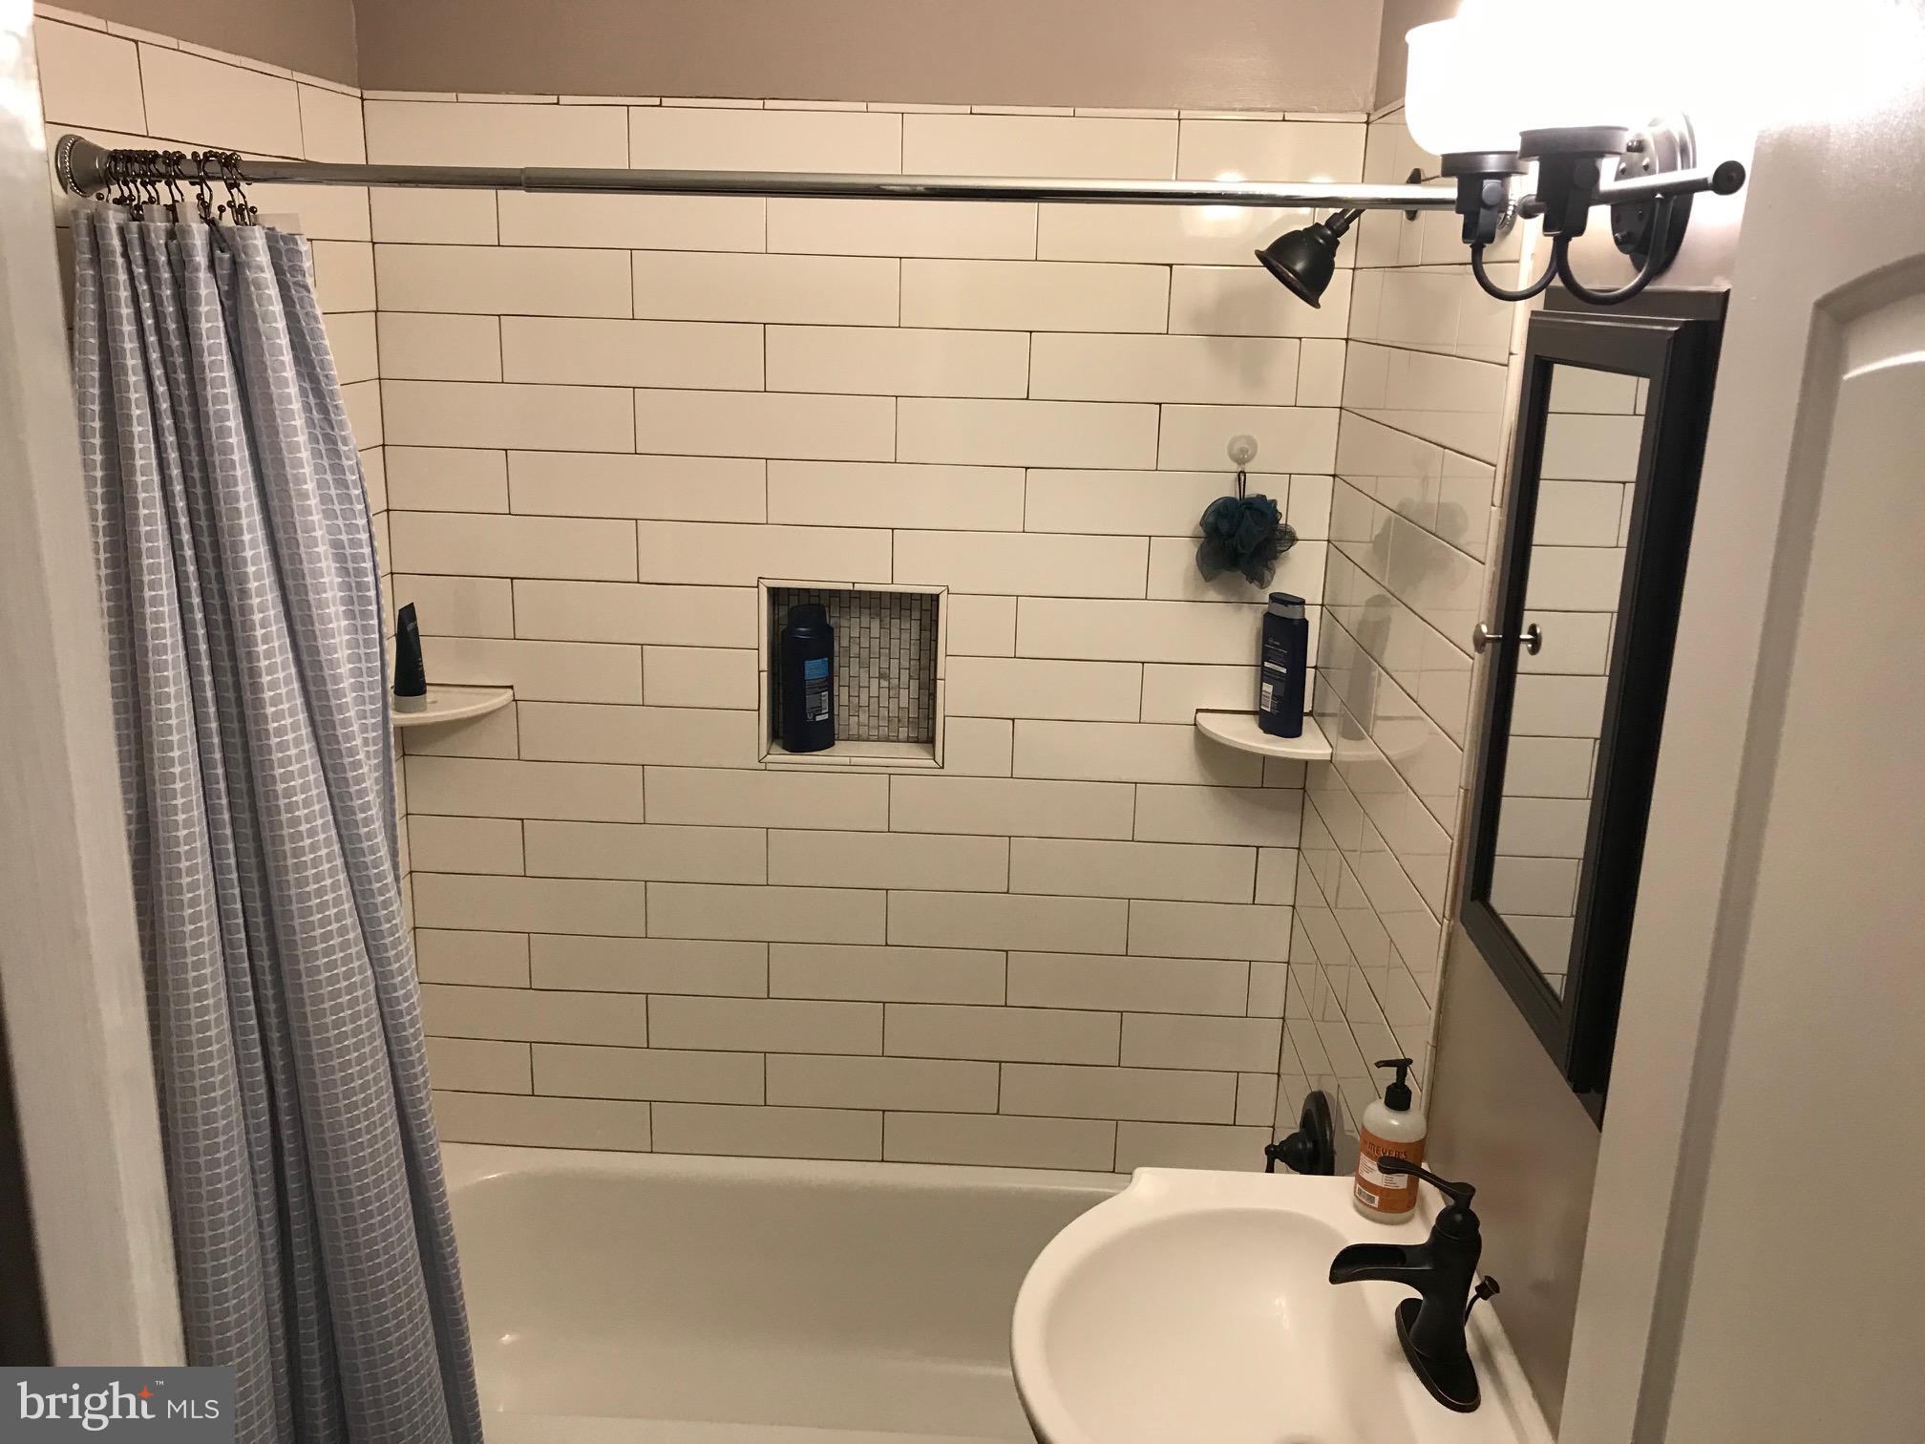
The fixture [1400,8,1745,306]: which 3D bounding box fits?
[{"bbox_3d":[0.470,-0.446,1.242,0.195,0.217,0.410,2,15,1],"label":"fixture"}]

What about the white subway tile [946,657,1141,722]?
[{"bbox_3d":[0.134,-0.053,2.523,0.319,0.100,0.009,2,15,1],"label":"white subway tile"}]

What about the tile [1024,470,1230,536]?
[{"bbox_3d":[0.305,-0.342,2.446,0.407,0.101,0.010,2,15,1],"label":"tile"}]

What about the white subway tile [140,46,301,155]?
[{"bbox_3d":[-0.914,-0.763,1.935,0.009,0.100,0.406,2,16,1],"label":"white subway tile"}]

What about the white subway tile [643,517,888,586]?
[{"bbox_3d":[-0.315,-0.265,2.487,0.407,0.101,0.010,2,15,1],"label":"white subway tile"}]

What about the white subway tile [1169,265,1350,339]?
[{"bbox_3d":[0.454,-0.640,2.373,0.273,0.101,0.009,2,15,1],"label":"white subway tile"}]

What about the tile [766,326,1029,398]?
[{"bbox_3d":[-0.099,-0.555,2.398,0.406,0.100,0.009,2,15,1],"label":"tile"}]

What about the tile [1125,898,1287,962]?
[{"bbox_3d":[0.419,0.353,2.627,0.273,0.100,0.010,2,15,1],"label":"tile"}]

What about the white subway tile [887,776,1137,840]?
[{"bbox_3d":[0.083,0.142,2.574,0.406,0.100,0.010,2,15,1],"label":"white subway tile"}]

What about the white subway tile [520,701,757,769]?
[{"bbox_3d":[-0.532,0.021,2.565,0.395,0.100,0.009,2,15,1],"label":"white subway tile"}]

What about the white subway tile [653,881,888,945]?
[{"bbox_3d":[-0.332,0.325,2.650,0.409,0.101,0.009,2,15,1],"label":"white subway tile"}]

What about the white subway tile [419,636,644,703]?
[{"bbox_3d":[-0.723,-0.085,2.554,0.402,0.101,0.009,2,15,1],"label":"white subway tile"}]

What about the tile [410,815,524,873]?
[{"bbox_3d":[-0.832,0.208,2.623,0.193,0.100,0.009,2,15,1],"label":"tile"}]

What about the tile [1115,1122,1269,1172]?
[{"bbox_3d":[0.406,0.747,2.731,0.273,0.098,0.010,2,15,1],"label":"tile"}]

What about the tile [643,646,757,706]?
[{"bbox_3d":[-0.426,-0.073,2.536,0.190,0.100,0.010,2,15,1],"label":"tile"}]

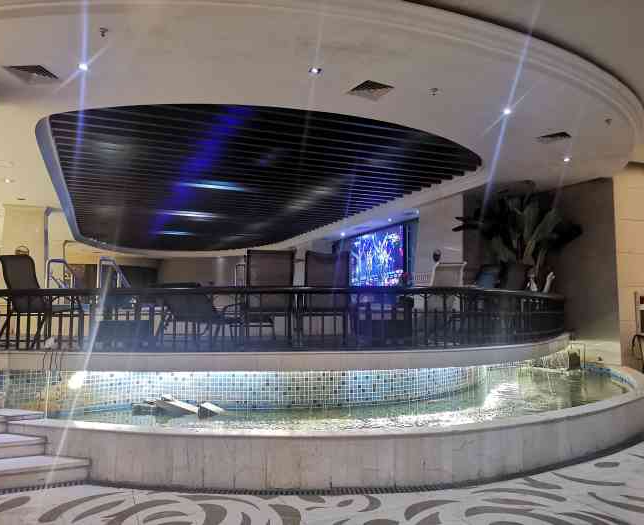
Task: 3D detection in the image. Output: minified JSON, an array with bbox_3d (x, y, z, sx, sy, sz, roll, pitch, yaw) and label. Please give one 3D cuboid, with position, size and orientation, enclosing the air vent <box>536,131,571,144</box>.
[{"bbox_3d":[2.860,-1.532,6.729,0.340,0.050,0.340,-4,-6,44],"label":"air vent"}]

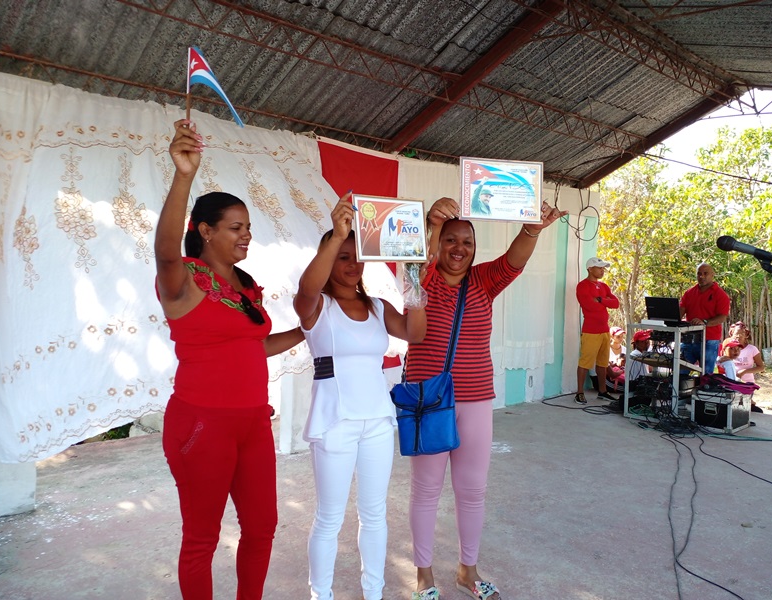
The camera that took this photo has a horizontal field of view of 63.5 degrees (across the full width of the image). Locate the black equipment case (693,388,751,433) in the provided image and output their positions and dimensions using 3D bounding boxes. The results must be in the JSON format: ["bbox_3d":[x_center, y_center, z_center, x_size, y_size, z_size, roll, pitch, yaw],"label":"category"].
[{"bbox_3d":[3.298,1.075,6.135,0.510,0.320,0.360,-1,2,-40],"label":"black equipment case"}]

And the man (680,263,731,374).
[{"bbox_3d":[3.630,0.410,7.100,0.550,1.670,0.390,2,2,36],"label":"man"}]

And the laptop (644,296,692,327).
[{"bbox_3d":[2.985,0.113,6.605,0.290,0.255,0.355,-1,3,-42],"label":"laptop"}]

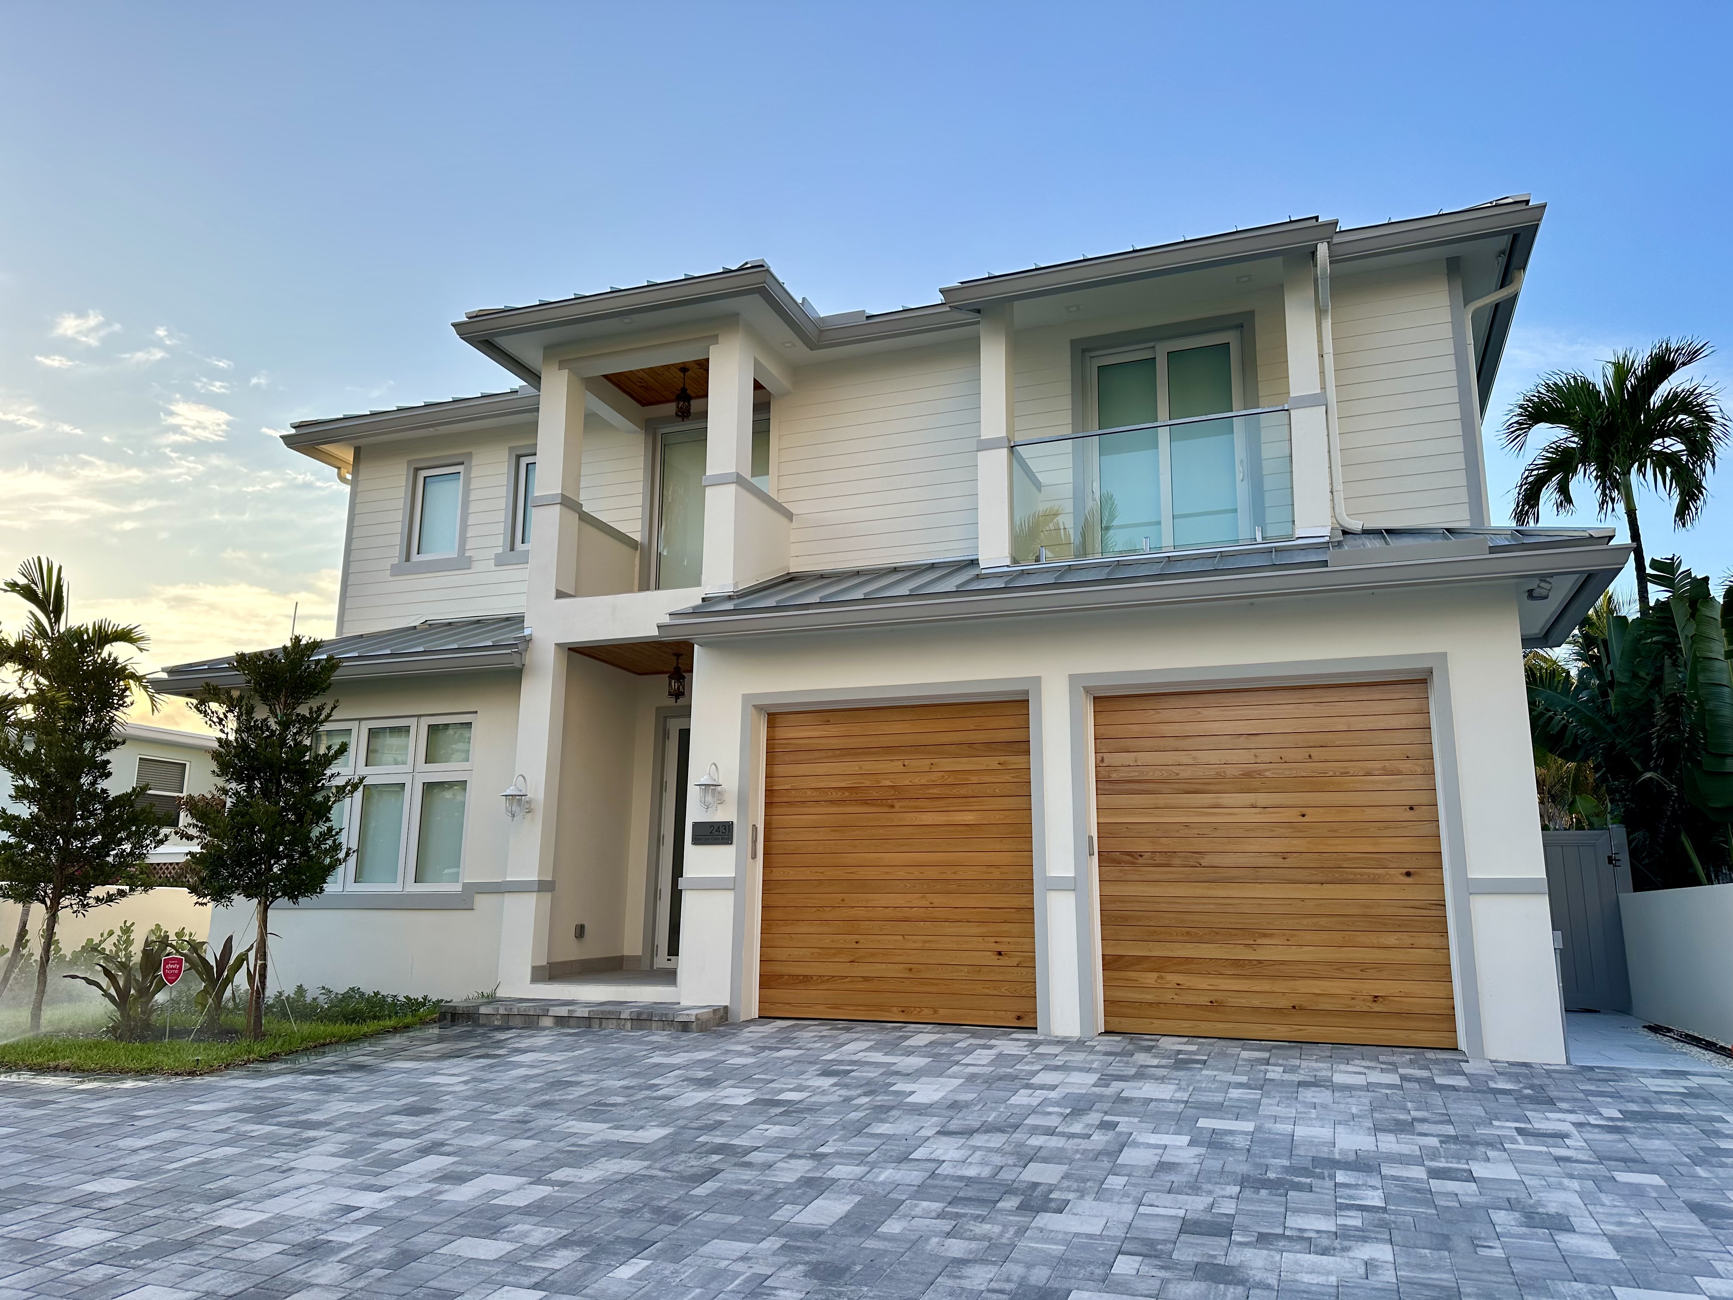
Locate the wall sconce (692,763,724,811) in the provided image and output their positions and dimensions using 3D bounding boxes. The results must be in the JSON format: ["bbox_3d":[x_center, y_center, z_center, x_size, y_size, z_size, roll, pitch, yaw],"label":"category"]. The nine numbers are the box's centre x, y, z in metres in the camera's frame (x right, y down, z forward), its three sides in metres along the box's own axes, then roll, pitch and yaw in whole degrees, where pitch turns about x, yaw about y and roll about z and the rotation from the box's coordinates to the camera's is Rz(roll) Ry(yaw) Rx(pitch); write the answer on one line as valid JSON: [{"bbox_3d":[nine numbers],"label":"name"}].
[{"bbox_3d":[-1.330,1.197,10.479,0.243,0.442,0.361,-4,-13,21],"label":"wall sconce"}]

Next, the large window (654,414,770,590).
[{"bbox_3d":[-1.697,-1.412,13.426,1.615,2.432,0.114,-4,-13,21],"label":"large window"}]

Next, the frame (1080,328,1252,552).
[{"bbox_3d":[2.814,-1.804,11.363,1.492,2.441,0.133,-4,-13,21],"label":"frame"}]

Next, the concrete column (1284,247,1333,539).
[{"bbox_3d":[3.622,-2.050,9.888,0.259,2.466,0.313,-4,-13,21],"label":"concrete column"}]

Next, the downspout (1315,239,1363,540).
[{"bbox_3d":[3.751,-2.071,9.535,0.200,2.309,0.532,-4,-13,21],"label":"downspout"}]

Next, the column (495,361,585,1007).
[{"bbox_3d":[-3.220,0.054,12.062,0.380,6.588,0.323,-4,-13,21],"label":"column"}]

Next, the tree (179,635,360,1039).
[{"bbox_3d":[-4.883,1.471,9.837,1.326,3.223,1.326,-4,-13,21],"label":"tree"}]

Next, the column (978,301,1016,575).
[{"bbox_3d":[1.178,-1.865,10.803,0.270,2.494,0.313,-4,-13,21],"label":"column"}]

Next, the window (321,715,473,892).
[{"bbox_3d":[-5.089,1.619,12.657,2.261,1.807,0.114,-4,-13,21],"label":"window"}]

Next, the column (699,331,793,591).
[{"bbox_3d":[-1.173,-1.795,12.171,0.351,2.859,1.216,-4,-13,21],"label":"column"}]

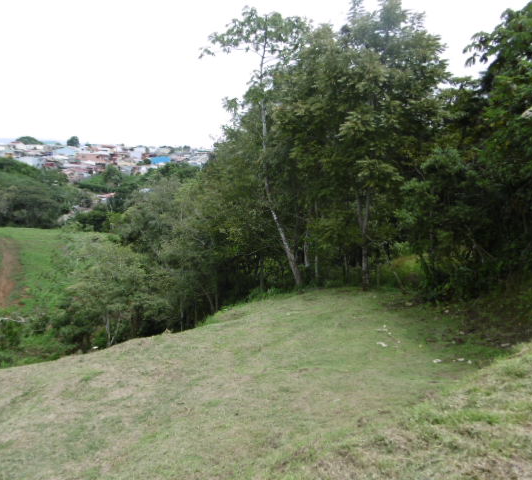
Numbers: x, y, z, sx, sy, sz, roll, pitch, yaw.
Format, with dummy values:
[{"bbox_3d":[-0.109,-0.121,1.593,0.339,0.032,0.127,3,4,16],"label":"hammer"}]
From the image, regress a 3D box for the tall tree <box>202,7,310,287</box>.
[{"bbox_3d":[-0.330,-3.050,16.100,3.600,9.800,3.400,0,12,0],"label":"tall tree"}]

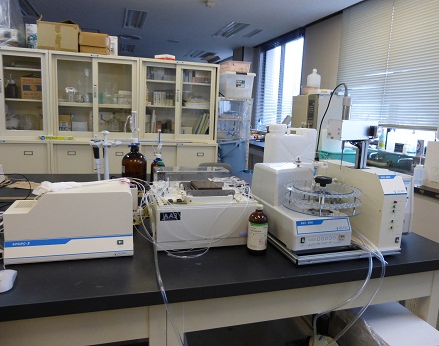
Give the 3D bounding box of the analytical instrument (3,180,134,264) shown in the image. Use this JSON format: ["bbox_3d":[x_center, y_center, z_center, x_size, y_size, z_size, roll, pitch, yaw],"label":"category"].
[{"bbox_3d":[-0.498,0.156,1.186,0.390,0.228,0.183,-1,10,-18],"label":"analytical instrument"}]

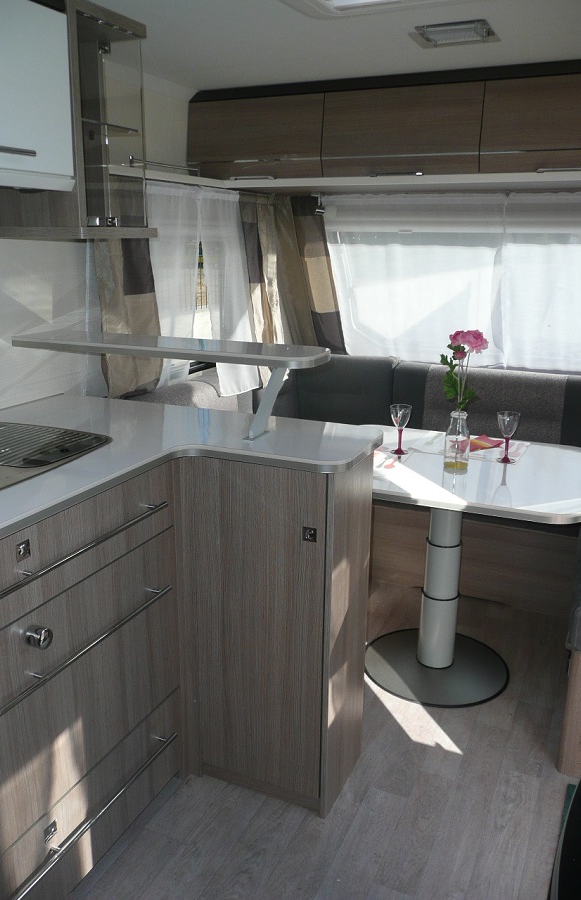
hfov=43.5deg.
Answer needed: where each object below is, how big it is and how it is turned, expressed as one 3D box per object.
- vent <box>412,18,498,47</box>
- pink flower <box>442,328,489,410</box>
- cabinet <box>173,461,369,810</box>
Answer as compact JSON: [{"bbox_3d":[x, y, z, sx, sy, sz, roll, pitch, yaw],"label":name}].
[{"bbox_3d":[0.423,-1.081,1.897,0.196,0.027,0.152,7,17,23],"label":"vent"},{"bbox_3d":[0.503,-0.231,2.110,0.118,0.239,0.103,7,17,23],"label":"pink flower"},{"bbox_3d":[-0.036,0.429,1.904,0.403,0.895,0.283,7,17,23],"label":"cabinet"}]

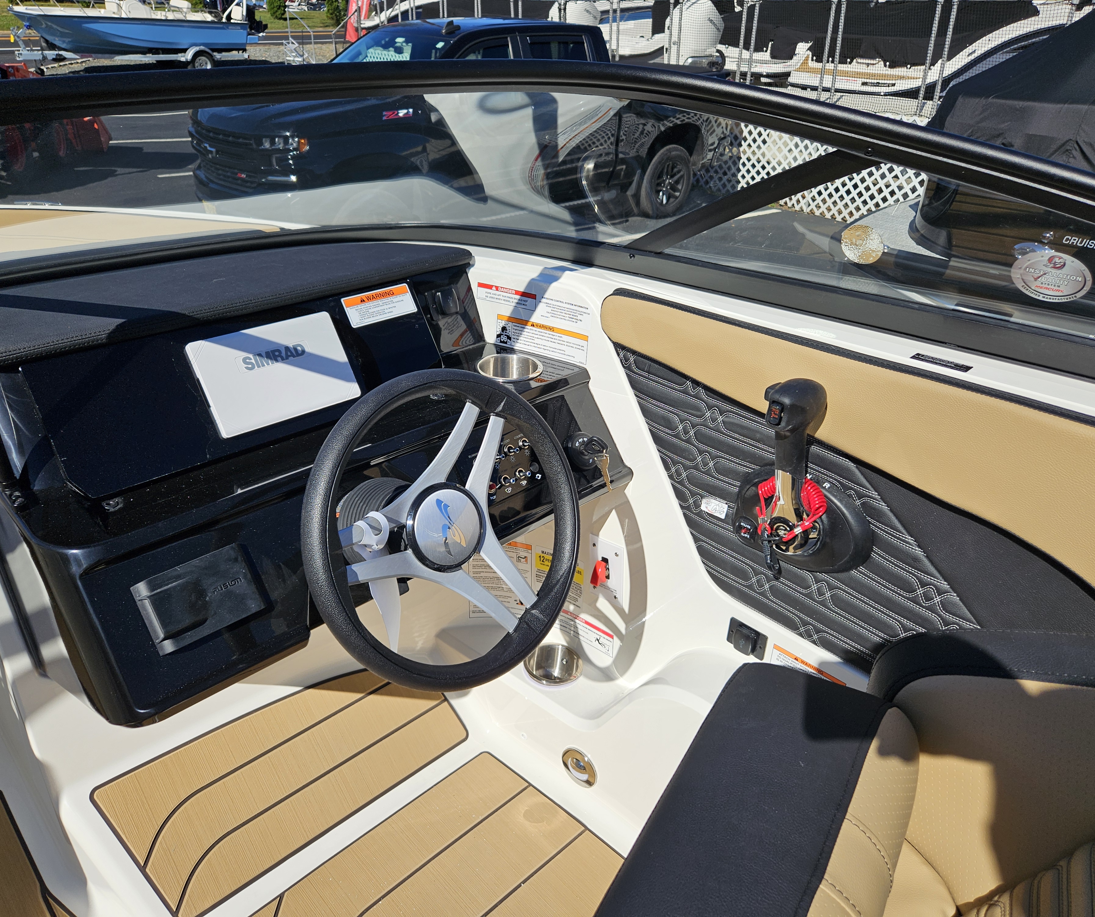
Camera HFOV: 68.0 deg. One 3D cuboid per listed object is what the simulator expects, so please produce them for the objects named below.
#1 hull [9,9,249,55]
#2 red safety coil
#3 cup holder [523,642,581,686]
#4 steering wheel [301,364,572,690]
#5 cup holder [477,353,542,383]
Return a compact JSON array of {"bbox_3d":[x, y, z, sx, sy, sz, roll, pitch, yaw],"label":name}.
[{"bbox_3d":[-10.464,-10.922,20.712,5.500,1.080,2.150,-9,31,-14],"label":"hull"},{"bbox_3d":[0.320,0.066,1.070,0.055,0.070,0.090,-24,37,-34],"label":"red safety coil"},{"bbox_3d":[0.011,0.388,1.415,0.102,0.085,0.102,-1,30,0],"label":"cup holder"},{"bbox_3d":[-0.115,0.078,0.916,0.353,0.353,0.090,-26,12,-36],"label":"steering wheel"},{"bbox_3d":[-0.057,-0.108,1.287,0.102,0.085,0.102,-1,30,0],"label":"cup holder"}]

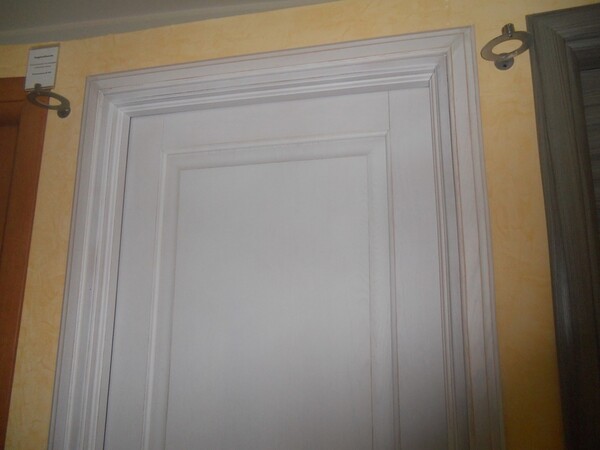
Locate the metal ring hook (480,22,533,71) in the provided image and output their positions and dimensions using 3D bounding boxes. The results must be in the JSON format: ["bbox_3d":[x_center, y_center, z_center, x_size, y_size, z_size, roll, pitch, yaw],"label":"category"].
[{"bbox_3d":[0.419,-0.362,0.948,0.101,0.046,0.115,-2,-11,13],"label":"metal ring hook"}]

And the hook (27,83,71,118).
[{"bbox_3d":[-0.639,-0.319,1.198,0.101,0.046,0.115,-2,-11,13],"label":"hook"}]

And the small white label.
[{"bbox_3d":[-0.639,-0.390,1.159,0.086,0.114,0.004,-2,-11,13],"label":"small white label"}]

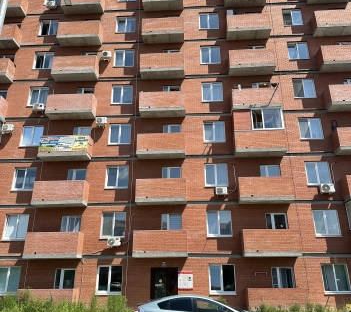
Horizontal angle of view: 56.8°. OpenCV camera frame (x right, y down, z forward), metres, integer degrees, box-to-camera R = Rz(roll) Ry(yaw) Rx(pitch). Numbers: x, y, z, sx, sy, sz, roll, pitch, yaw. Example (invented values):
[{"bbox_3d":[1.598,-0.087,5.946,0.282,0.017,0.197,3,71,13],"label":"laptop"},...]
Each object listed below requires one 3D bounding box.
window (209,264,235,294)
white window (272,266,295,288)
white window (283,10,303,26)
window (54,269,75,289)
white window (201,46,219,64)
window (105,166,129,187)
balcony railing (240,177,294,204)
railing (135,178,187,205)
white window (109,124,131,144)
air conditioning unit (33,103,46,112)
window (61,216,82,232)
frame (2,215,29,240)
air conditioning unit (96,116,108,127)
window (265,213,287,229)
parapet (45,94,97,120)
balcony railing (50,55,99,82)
[{"bbox_3d":[2.561,6.700,17.608,1.383,1.454,0.150,-1,-20,3],"label":"window"},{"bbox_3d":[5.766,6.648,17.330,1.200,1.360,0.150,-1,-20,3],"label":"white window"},{"bbox_3d":[8.477,-9.933,23.423,1.349,1.409,0.150,-1,-20,3],"label":"white window"},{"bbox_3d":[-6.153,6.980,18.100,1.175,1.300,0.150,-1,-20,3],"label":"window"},{"bbox_3d":[2.487,-7.140,22.877,1.443,1.468,0.118,-1,-20,3],"label":"white window"},{"bbox_3d":[-3.436,1.277,19.331,1.370,1.400,0.160,-1,-20,3],"label":"window"},{"bbox_3d":[5.162,2.000,18.659,3.036,1.342,0.914,-1,-20,3],"label":"balcony railing"},{"bbox_3d":[-0.792,2.167,19.109,2.951,1.383,0.970,-1,-20,3],"label":"railing"},{"bbox_3d":[-3.578,-1.380,20.983,1.396,1.409,0.150,-1,-20,3],"label":"white window"},{"bbox_3d":[-8.997,-3.187,21.455,0.780,0.520,0.300,-1,-20,3],"label":"air conditioning unit"},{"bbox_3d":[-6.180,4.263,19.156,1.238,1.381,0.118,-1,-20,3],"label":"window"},{"bbox_3d":[-9.347,4.179,19.101,1.390,1.453,0.140,-1,-20,3],"label":"frame"},{"bbox_3d":[-4.602,-2.138,20.321,0.680,0.460,0.280,-1,-20,3],"label":"air conditioning unit"},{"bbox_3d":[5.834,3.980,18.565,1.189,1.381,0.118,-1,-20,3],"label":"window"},{"bbox_3d":[-6.816,-3.218,21.217,2.997,1.372,0.816,-1,-20,3],"label":"parapet"},{"bbox_3d":[-6.595,-5.821,21.613,2.924,1.302,0.888,-1,-20,3],"label":"balcony railing"}]

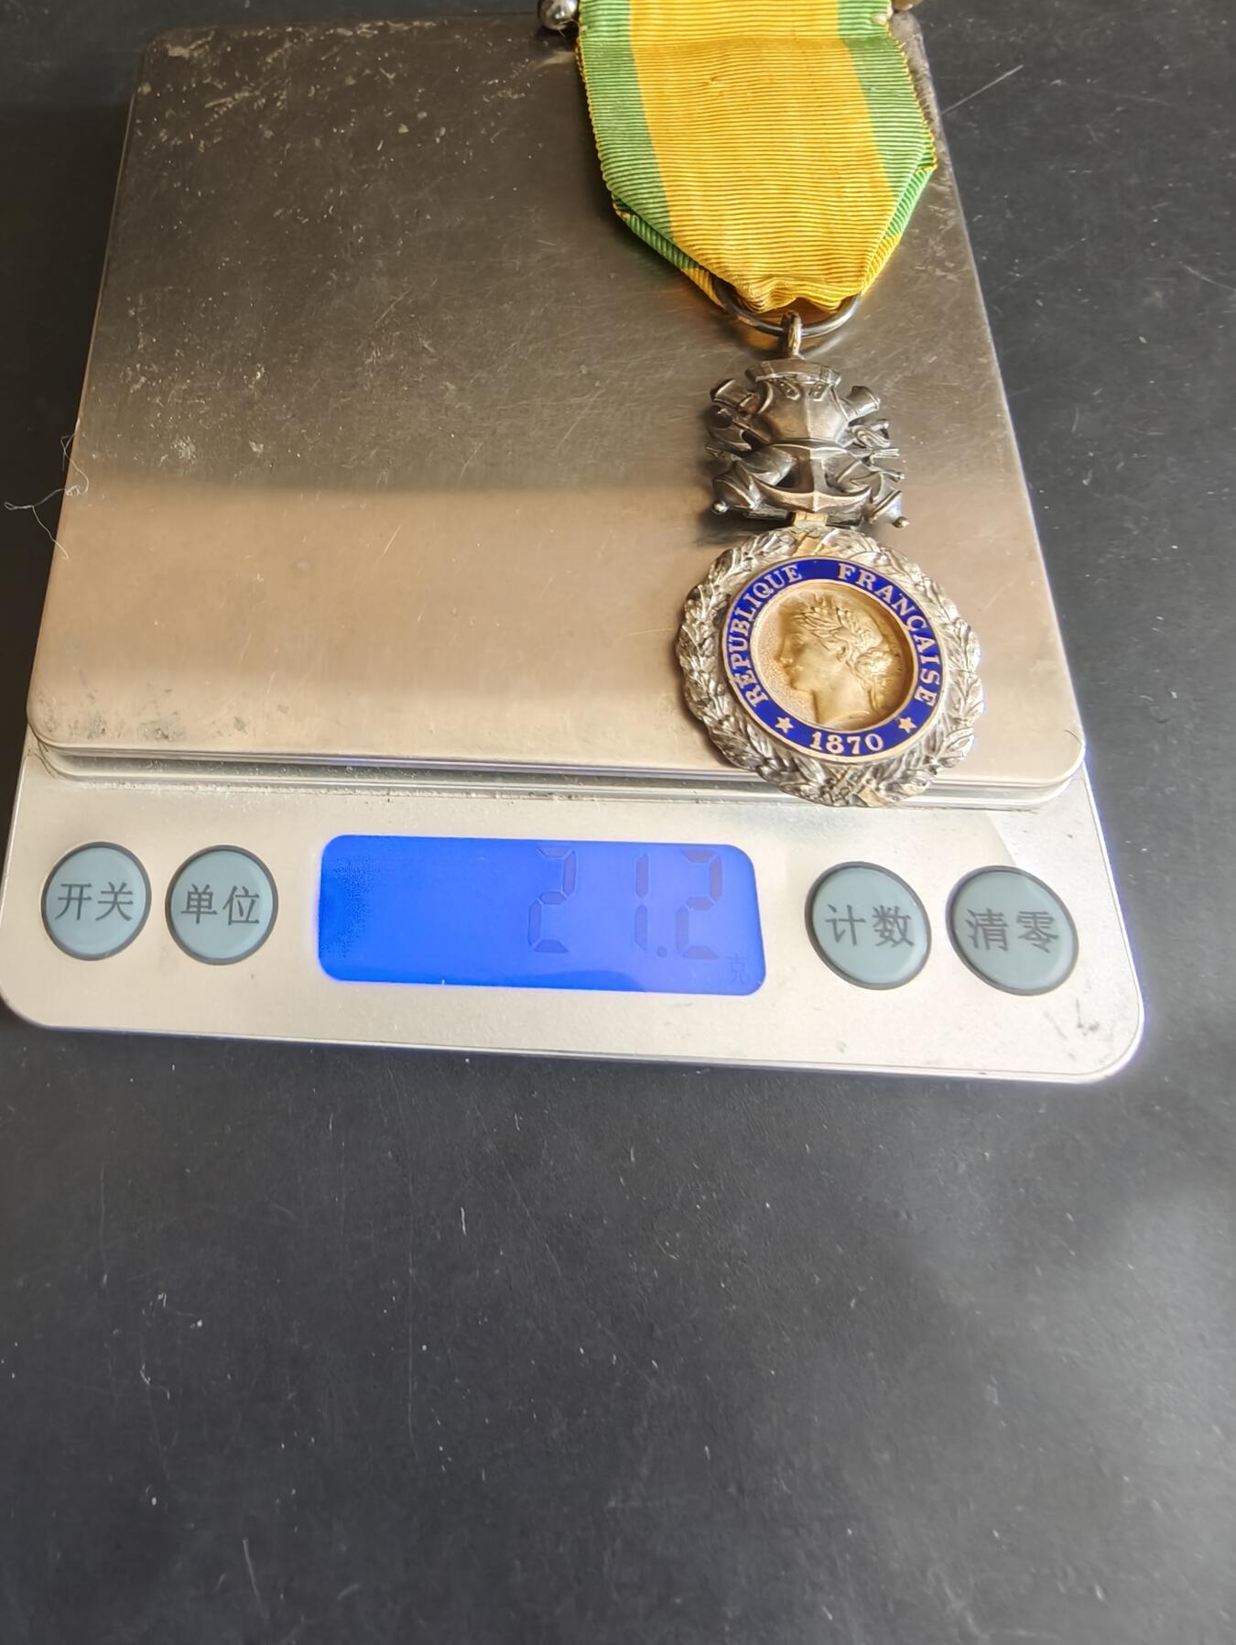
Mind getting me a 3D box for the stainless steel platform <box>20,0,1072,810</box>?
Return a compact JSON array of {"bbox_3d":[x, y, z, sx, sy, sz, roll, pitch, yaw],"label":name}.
[{"bbox_3d":[-0.007,-0.053,0.122,0.099,0.005,0.102,0,69,-1],"label":"stainless steel platform"}]

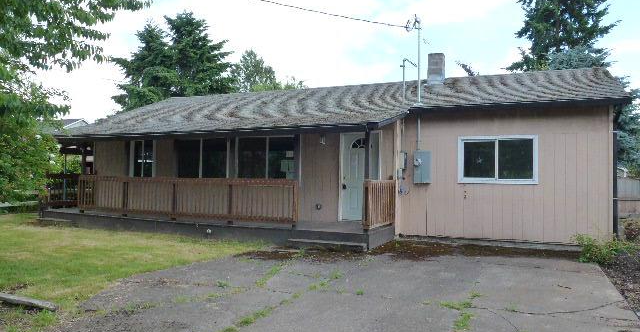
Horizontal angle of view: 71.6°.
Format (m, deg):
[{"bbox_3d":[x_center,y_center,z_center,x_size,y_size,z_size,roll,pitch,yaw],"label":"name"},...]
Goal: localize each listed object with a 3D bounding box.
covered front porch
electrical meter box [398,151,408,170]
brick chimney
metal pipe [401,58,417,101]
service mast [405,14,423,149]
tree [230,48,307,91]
[{"bbox_3d":[-2.899,0.396,11.097,9.400,2.353,2.430,0,-1,24],"label":"covered front porch"},{"bbox_3d":[1.931,-0.115,10.199,0.170,0.400,0.130,0,-1,24],"label":"electrical meter box"},{"bbox_3d":[3.200,-2.657,12.242,0.410,0.903,0.410,0,-1,24],"label":"brick chimney"},{"bbox_3d":[1.945,-1.896,9.751,0.343,0.939,0.080,0,-1,24],"label":"metal pipe"},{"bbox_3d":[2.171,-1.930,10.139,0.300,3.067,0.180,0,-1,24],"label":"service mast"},{"bbox_3d":[-3.825,-2.855,28.887,4.444,9.653,4.444,0,-1,24],"label":"tree"}]

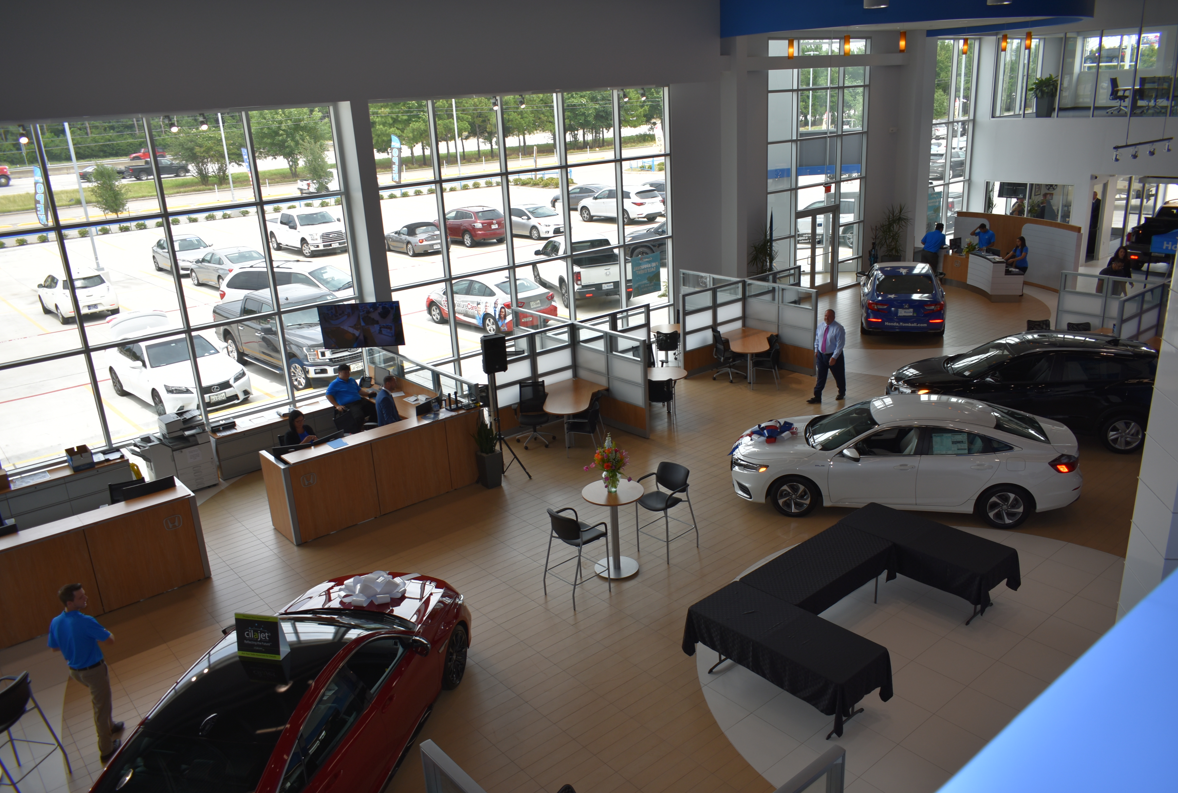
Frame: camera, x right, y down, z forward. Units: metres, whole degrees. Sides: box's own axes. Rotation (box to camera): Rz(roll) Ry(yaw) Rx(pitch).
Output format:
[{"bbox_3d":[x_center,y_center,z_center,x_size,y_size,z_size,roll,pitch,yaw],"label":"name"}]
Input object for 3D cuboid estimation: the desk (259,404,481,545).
[{"bbox_3d":[-3.133,1.050,13.470,3.200,1.150,0.860,-17,23,-37],"label":"desk"}]

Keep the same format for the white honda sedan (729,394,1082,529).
[{"bbox_3d":[4.388,0.778,12.662,4.660,1.410,1.840,1,19,13],"label":"white honda sedan"}]

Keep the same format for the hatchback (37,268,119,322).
[{"bbox_3d":[-17.218,-3.554,29.931,1.770,1.550,4.440,-18,23,-37],"label":"hatchback"}]

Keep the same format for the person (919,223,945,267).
[{"bbox_3d":[9.875,-4.079,25.588,0.500,1.680,0.620,-15,22,-32],"label":"person"}]

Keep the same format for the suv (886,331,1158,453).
[{"bbox_3d":[7.180,-0.214,14.611,4.330,1.605,1.780,3,20,18],"label":"suv"}]

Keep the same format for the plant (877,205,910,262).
[{"bbox_3d":[8.895,-4.511,26.001,0.930,2.300,0.900,-18,23,-36],"label":"plant"}]

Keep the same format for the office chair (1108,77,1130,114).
[{"bbox_3d":[16.904,-9.526,28.270,0.660,1.040,0.660,-17,23,-36],"label":"office chair"}]

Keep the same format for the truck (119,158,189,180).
[{"bbox_3d":[-41.858,-22.255,86.900,5.750,1.920,2.000,-18,23,-36],"label":"truck"}]

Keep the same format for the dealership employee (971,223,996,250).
[{"bbox_3d":[11.039,-4.006,25.151,0.620,1.700,0.450,10,23,34],"label":"dealership employee"}]

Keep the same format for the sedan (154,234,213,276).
[{"bbox_3d":[-16.775,-5.947,37.118,1.820,1.450,4.750,-18,24,-37],"label":"sedan"}]

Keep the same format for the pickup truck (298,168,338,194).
[{"bbox_3d":[-19.618,-16.818,69.525,2.000,1.920,5.800,15,25,43],"label":"pickup truck"}]

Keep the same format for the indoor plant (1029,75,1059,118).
[{"bbox_3d":[14.099,-9.254,27.539,0.840,1.340,0.860,-17,23,-37],"label":"indoor plant"}]

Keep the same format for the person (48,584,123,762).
[{"bbox_3d":[-4.606,2.510,8.265,0.560,1.740,0.440,-2,19,4],"label":"person"}]

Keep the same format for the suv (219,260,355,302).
[{"bbox_3d":[-8.394,-3.059,26.500,4.850,1.750,1.900,2,19,16],"label":"suv"}]

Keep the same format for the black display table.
[{"bbox_3d":[1.905,2.598,8.800,0.790,0.745,1.850,-17,23,-36],"label":"black display table"}]

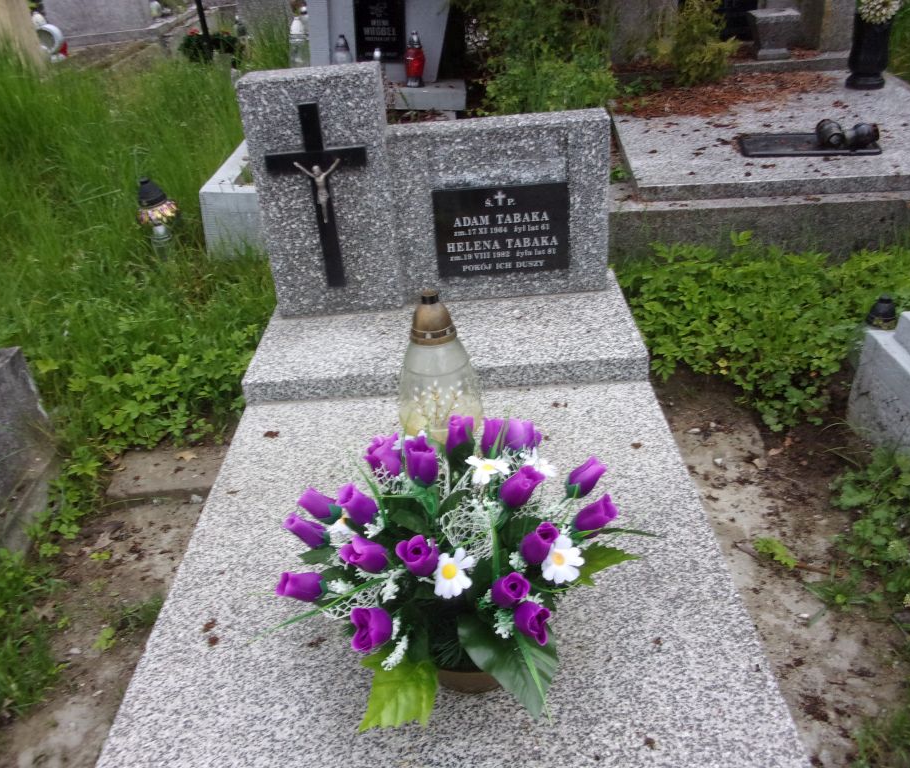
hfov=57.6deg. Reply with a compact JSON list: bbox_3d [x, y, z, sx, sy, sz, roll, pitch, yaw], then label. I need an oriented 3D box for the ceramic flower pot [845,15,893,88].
[{"bbox_3d":[1.967,-1.572,3.918,0.190,0.320,0.190,-4,30,2],"label":"ceramic flower pot"}]

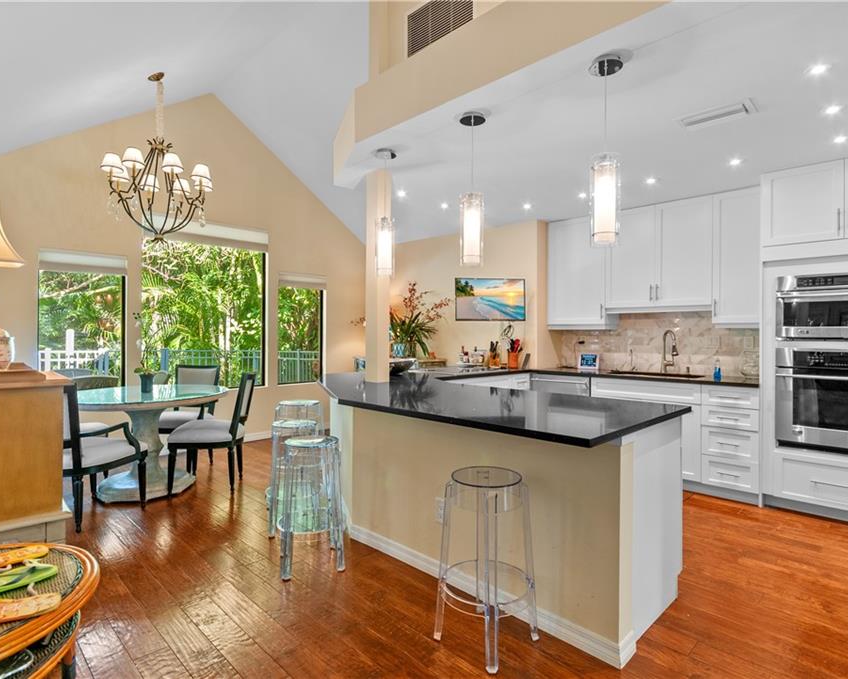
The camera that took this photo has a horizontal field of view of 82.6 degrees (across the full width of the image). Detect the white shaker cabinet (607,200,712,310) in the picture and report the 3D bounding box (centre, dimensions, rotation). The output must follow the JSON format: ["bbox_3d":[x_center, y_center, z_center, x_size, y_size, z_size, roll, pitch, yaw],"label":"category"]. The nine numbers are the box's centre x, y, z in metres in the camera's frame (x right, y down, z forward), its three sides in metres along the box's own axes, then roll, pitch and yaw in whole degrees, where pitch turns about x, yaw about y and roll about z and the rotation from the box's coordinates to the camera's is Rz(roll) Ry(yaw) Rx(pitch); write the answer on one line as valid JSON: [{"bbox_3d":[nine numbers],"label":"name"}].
[{"bbox_3d":[2.211,-0.730,4.477,0.905,0.965,0.330,1,0,44],"label":"white shaker cabinet"}]

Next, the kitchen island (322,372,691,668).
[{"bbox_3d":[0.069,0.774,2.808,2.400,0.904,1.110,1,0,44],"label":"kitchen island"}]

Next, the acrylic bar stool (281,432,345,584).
[{"bbox_3d":[-0.633,0.899,2.698,0.380,0.680,0.380,0,0,-21],"label":"acrylic bar stool"}]

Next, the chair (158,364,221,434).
[{"bbox_3d":[-2.291,0.732,4.502,0.550,0.940,0.610,0,0,9],"label":"chair"}]

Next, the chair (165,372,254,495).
[{"bbox_3d":[-1.722,0.743,3.956,0.600,0.930,0.500,0,0,-8],"label":"chair"}]

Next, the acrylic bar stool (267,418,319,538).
[{"bbox_3d":[-0.847,0.895,3.163,0.380,0.680,0.380,0,0,-21],"label":"acrylic bar stool"}]

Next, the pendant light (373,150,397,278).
[{"bbox_3d":[-0.255,-0.829,3.204,0.145,0.816,0.145,0,0,0],"label":"pendant light"}]

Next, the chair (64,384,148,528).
[{"bbox_3d":[-2.360,0.750,3.387,0.580,0.950,0.547,0,0,23],"label":"chair"}]

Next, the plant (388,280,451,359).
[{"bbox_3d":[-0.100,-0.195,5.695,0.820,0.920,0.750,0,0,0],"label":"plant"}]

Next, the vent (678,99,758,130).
[{"bbox_3d":[1.600,-1.210,2.651,0.365,0.030,0.225,1,0,45],"label":"vent"}]

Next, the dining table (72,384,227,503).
[{"bbox_3d":[-2.287,0.821,3.928,1.300,0.765,1.300,1,0,44],"label":"dining table"}]

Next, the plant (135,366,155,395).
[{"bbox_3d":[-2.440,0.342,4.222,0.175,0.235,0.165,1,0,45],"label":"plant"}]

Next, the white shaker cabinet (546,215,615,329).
[{"bbox_3d":[1.657,-0.666,5.021,0.609,1.119,0.340,1,0,45],"label":"white shaker cabinet"}]

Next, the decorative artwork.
[{"bbox_3d":[0.690,-0.405,4.950,0.730,0.430,0.060,0,0,-6],"label":"decorative artwork"}]

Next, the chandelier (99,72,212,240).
[{"bbox_3d":[-2.200,-1.455,3.905,0.880,1.320,0.880,1,0,44],"label":"chandelier"}]

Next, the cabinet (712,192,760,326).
[{"bbox_3d":[2.675,-0.650,4.026,0.385,1.115,0.330,1,0,44],"label":"cabinet"}]

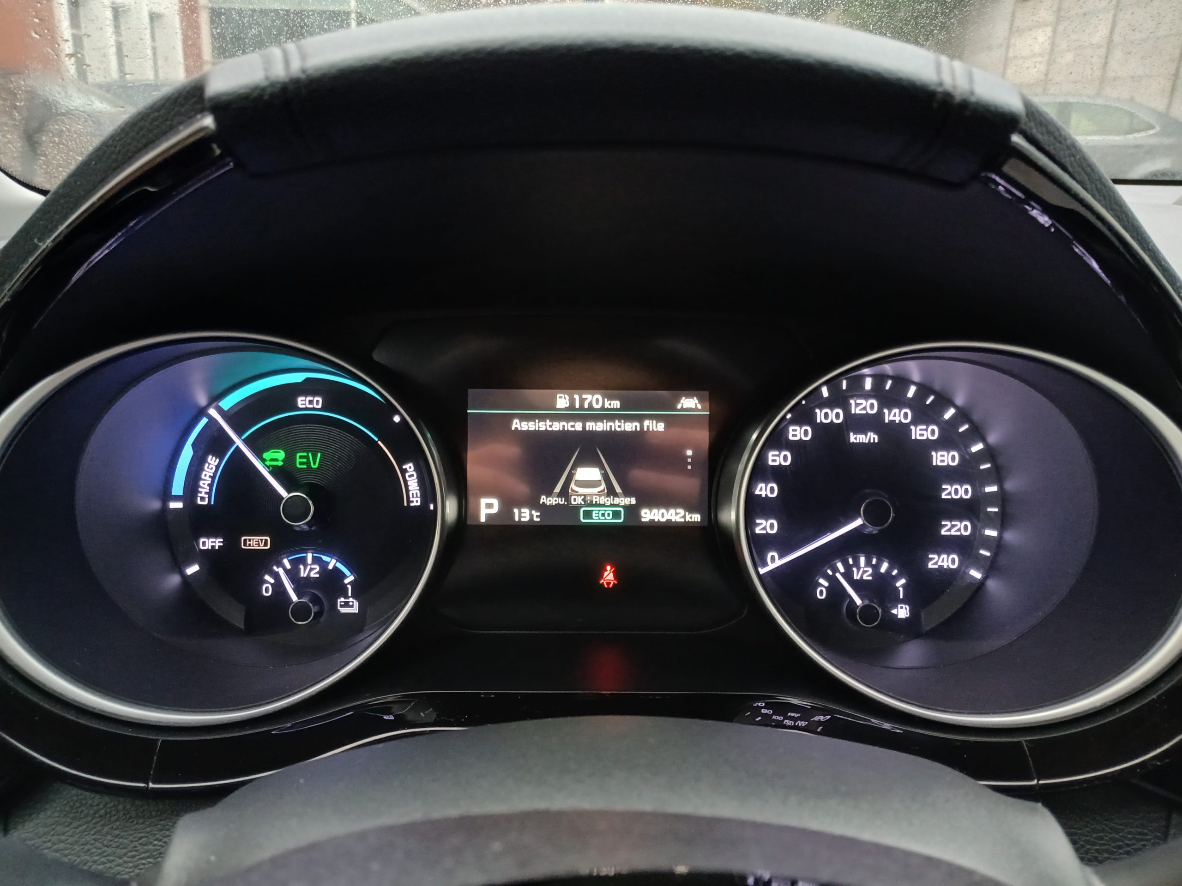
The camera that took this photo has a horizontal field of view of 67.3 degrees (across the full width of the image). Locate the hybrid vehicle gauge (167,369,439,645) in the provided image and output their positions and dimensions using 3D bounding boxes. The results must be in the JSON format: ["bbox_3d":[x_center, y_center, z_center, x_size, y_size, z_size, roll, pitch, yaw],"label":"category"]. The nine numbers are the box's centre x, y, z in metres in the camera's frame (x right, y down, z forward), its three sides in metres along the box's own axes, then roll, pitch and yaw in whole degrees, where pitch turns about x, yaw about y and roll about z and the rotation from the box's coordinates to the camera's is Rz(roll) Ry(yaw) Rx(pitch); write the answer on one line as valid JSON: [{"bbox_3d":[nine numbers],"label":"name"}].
[{"bbox_3d":[-0.109,0.025,0.338,0.106,0.107,0.020,1,0,-1],"label":"hybrid vehicle gauge"}]

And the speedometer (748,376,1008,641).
[{"bbox_3d":[0.107,0.026,0.341,0.106,0.107,0.020,1,0,-1],"label":"speedometer"}]

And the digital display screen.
[{"bbox_3d":[-0.001,0.006,0.342,0.093,0.052,0.010,1,0,-1],"label":"digital display screen"}]

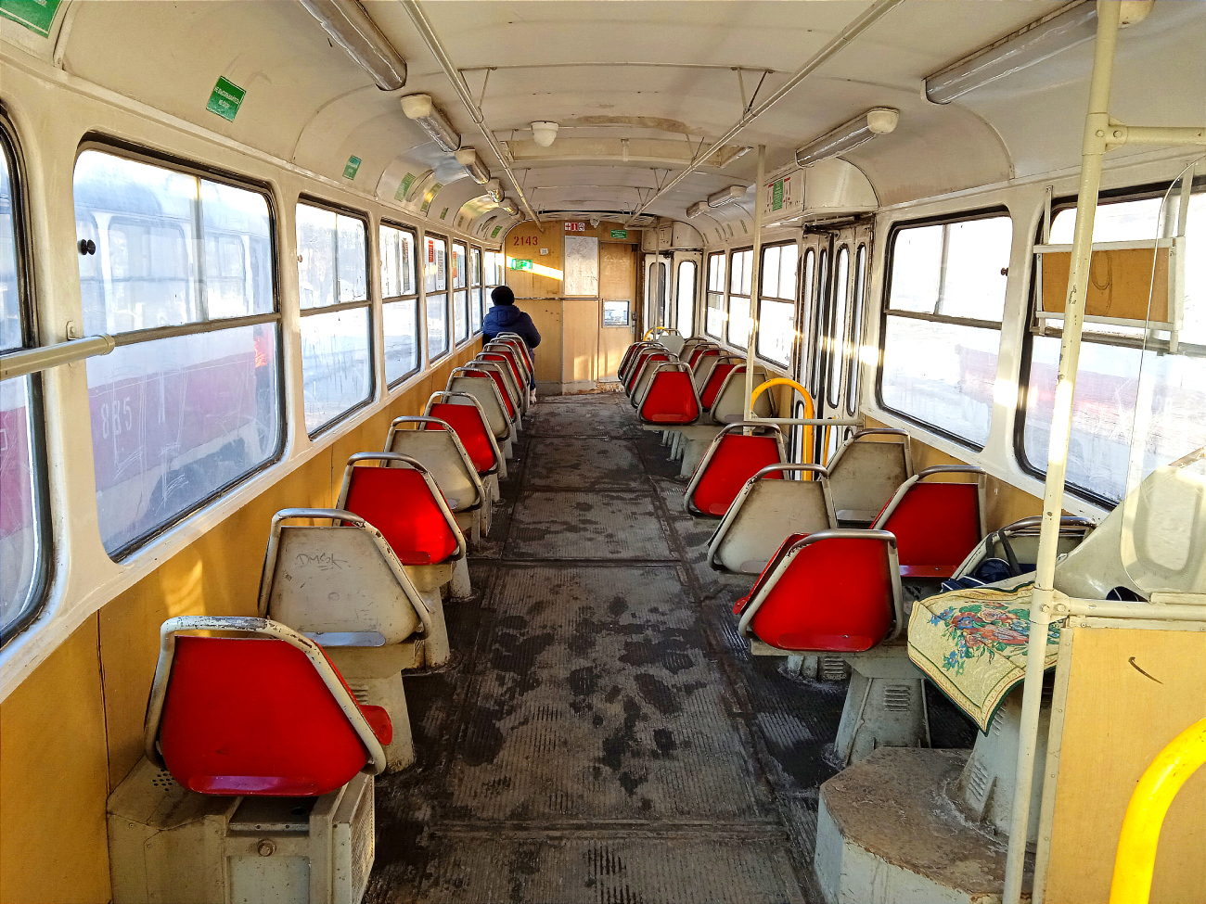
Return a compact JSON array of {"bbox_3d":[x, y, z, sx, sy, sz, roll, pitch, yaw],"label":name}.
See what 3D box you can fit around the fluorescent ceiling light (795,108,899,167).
[{"bbox_3d":[0.953,-1.234,3.906,0.115,0.092,1.030,1,10,-2],"label":"fluorescent ceiling light"}]

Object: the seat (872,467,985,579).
[{"bbox_3d":[1.141,0.235,3.434,0.420,0.390,0.440,1,10,-2],"label":"seat"}]

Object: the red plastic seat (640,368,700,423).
[{"bbox_3d":[0.464,-0.408,6.882,0.420,0.390,0.440,1,10,-2],"label":"red plastic seat"}]

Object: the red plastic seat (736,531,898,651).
[{"bbox_3d":[0.569,0.327,2.671,0.410,0.370,0.520,1,10,-2],"label":"red plastic seat"}]

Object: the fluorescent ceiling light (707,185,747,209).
[{"bbox_3d":[0.844,-1.748,6.712,0.115,0.092,1.000,1,10,-2],"label":"fluorescent ceiling light"}]

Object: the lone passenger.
[{"bbox_3d":[-0.951,-1.096,10.225,0.570,1.279,0.880,1,10,-2],"label":"lone passenger"}]

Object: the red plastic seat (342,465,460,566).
[{"bbox_3d":[-0.677,0.176,3.367,0.410,0.370,0.490,1,10,-2],"label":"red plastic seat"}]

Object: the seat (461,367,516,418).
[{"bbox_3d":[-0.779,-0.397,6.488,0.410,0.370,0.490,1,10,-2],"label":"seat"}]

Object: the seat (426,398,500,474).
[{"bbox_3d":[-0.726,-0.101,4.876,0.410,0.370,0.490,1,10,-2],"label":"seat"}]

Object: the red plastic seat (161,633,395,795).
[{"bbox_3d":[-0.641,0.467,1.948,0.420,0.390,0.440,1,10,-2],"label":"red plastic seat"}]

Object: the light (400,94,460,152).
[{"bbox_3d":[-0.629,-1.214,3.632,0.105,0.085,0.970,-7,11,-1],"label":"light"}]

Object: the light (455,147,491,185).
[{"bbox_3d":[-0.676,-1.496,5.143,0.115,0.092,1.000,1,10,-2],"label":"light"}]

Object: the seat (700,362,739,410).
[{"bbox_3d":[0.962,-0.540,7.670,0.420,0.390,0.440,1,10,-2],"label":"seat"}]

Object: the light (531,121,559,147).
[{"bbox_3d":[-0.252,-1.380,4.234,0.127,0.110,0.127,1,10,-2],"label":"light"}]

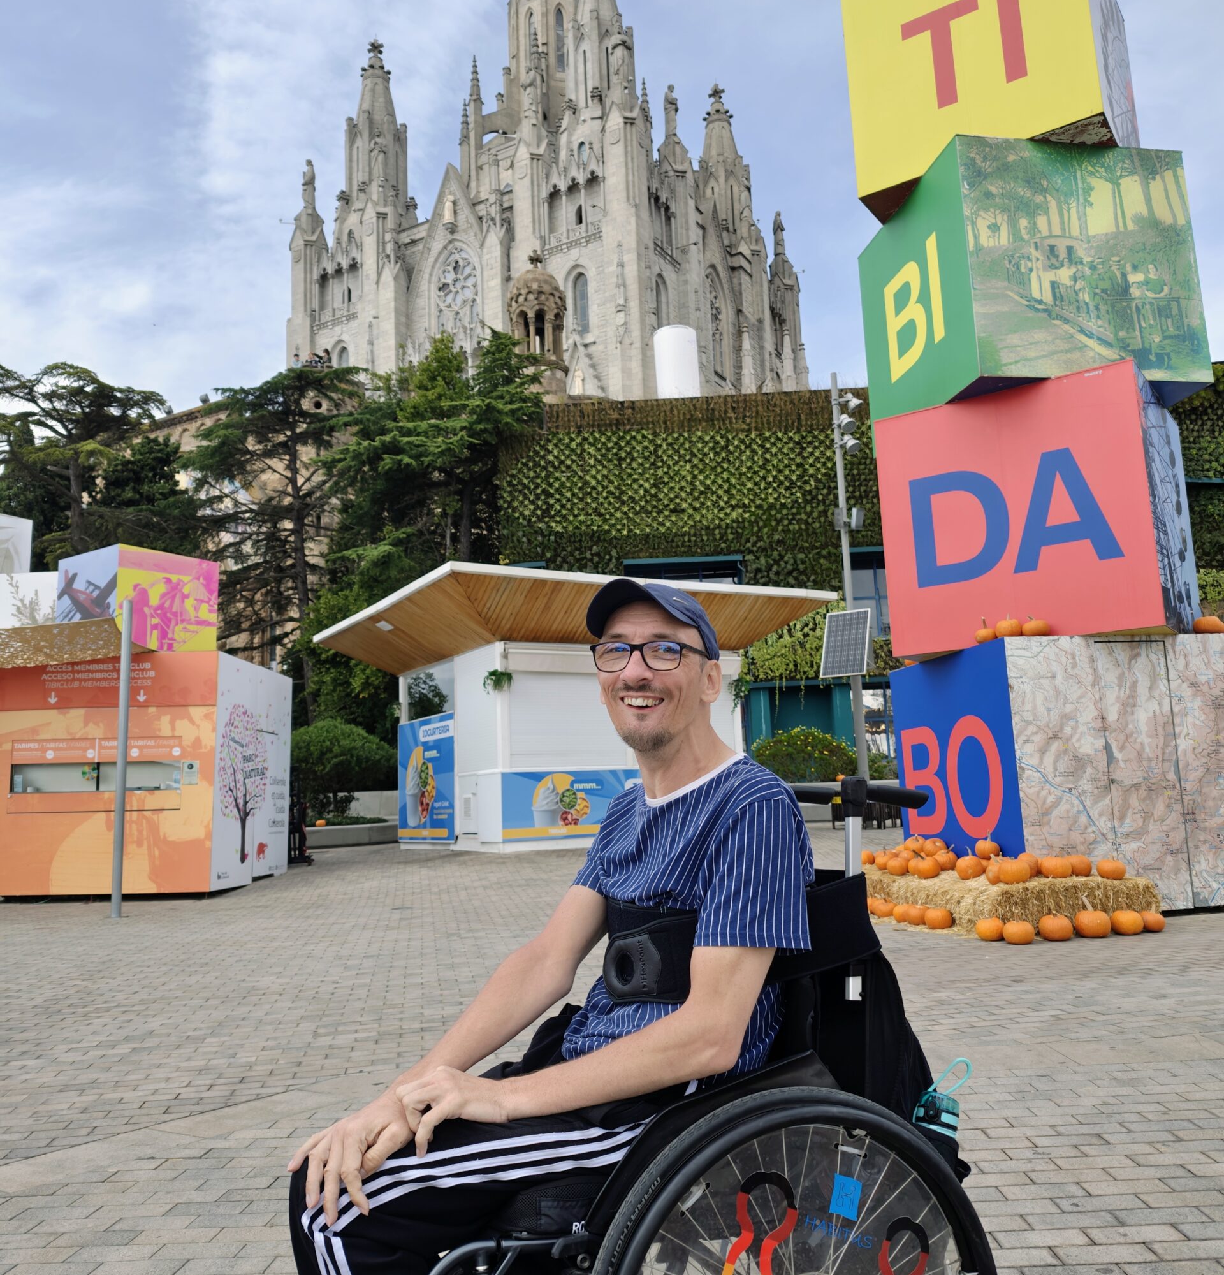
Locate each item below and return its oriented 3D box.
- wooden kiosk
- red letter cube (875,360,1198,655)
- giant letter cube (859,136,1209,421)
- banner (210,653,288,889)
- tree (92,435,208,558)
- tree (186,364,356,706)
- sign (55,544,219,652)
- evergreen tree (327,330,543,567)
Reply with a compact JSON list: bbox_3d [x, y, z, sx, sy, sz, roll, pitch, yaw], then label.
[{"bbox_3d":[-0.883,1.553,18.505,6.613,3.829,6.951,3,-10,-29],"label":"wooden kiosk"},{"bbox_3d":[3.653,-0.854,9.211,2.000,2.000,2.000,-8,-10,35],"label":"red letter cube"},{"bbox_3d":[3.567,-2.827,9.525,2.000,2.000,2.000,-1,-9,-10],"label":"giant letter cube"},{"bbox_3d":[-4.986,1.884,15.113,0.100,2.954,3.172,-1,-8,0],"label":"banner"},{"bbox_3d":[-12.997,-0.292,30.444,3.691,11.281,3.691,-2,-8,0],"label":"tree"},{"bbox_3d":[-8.160,-1.214,26.003,4.198,11.432,4.198,-2,-8,0],"label":"tree"},{"bbox_3d":[-6.638,-0.326,15.197,1.512,1.512,1.512,-7,-10,35],"label":"sign"},{"bbox_3d":[-4.313,-1.719,26.561,5.166,12.293,5.166,-2,-8,0],"label":"evergreen tree"}]

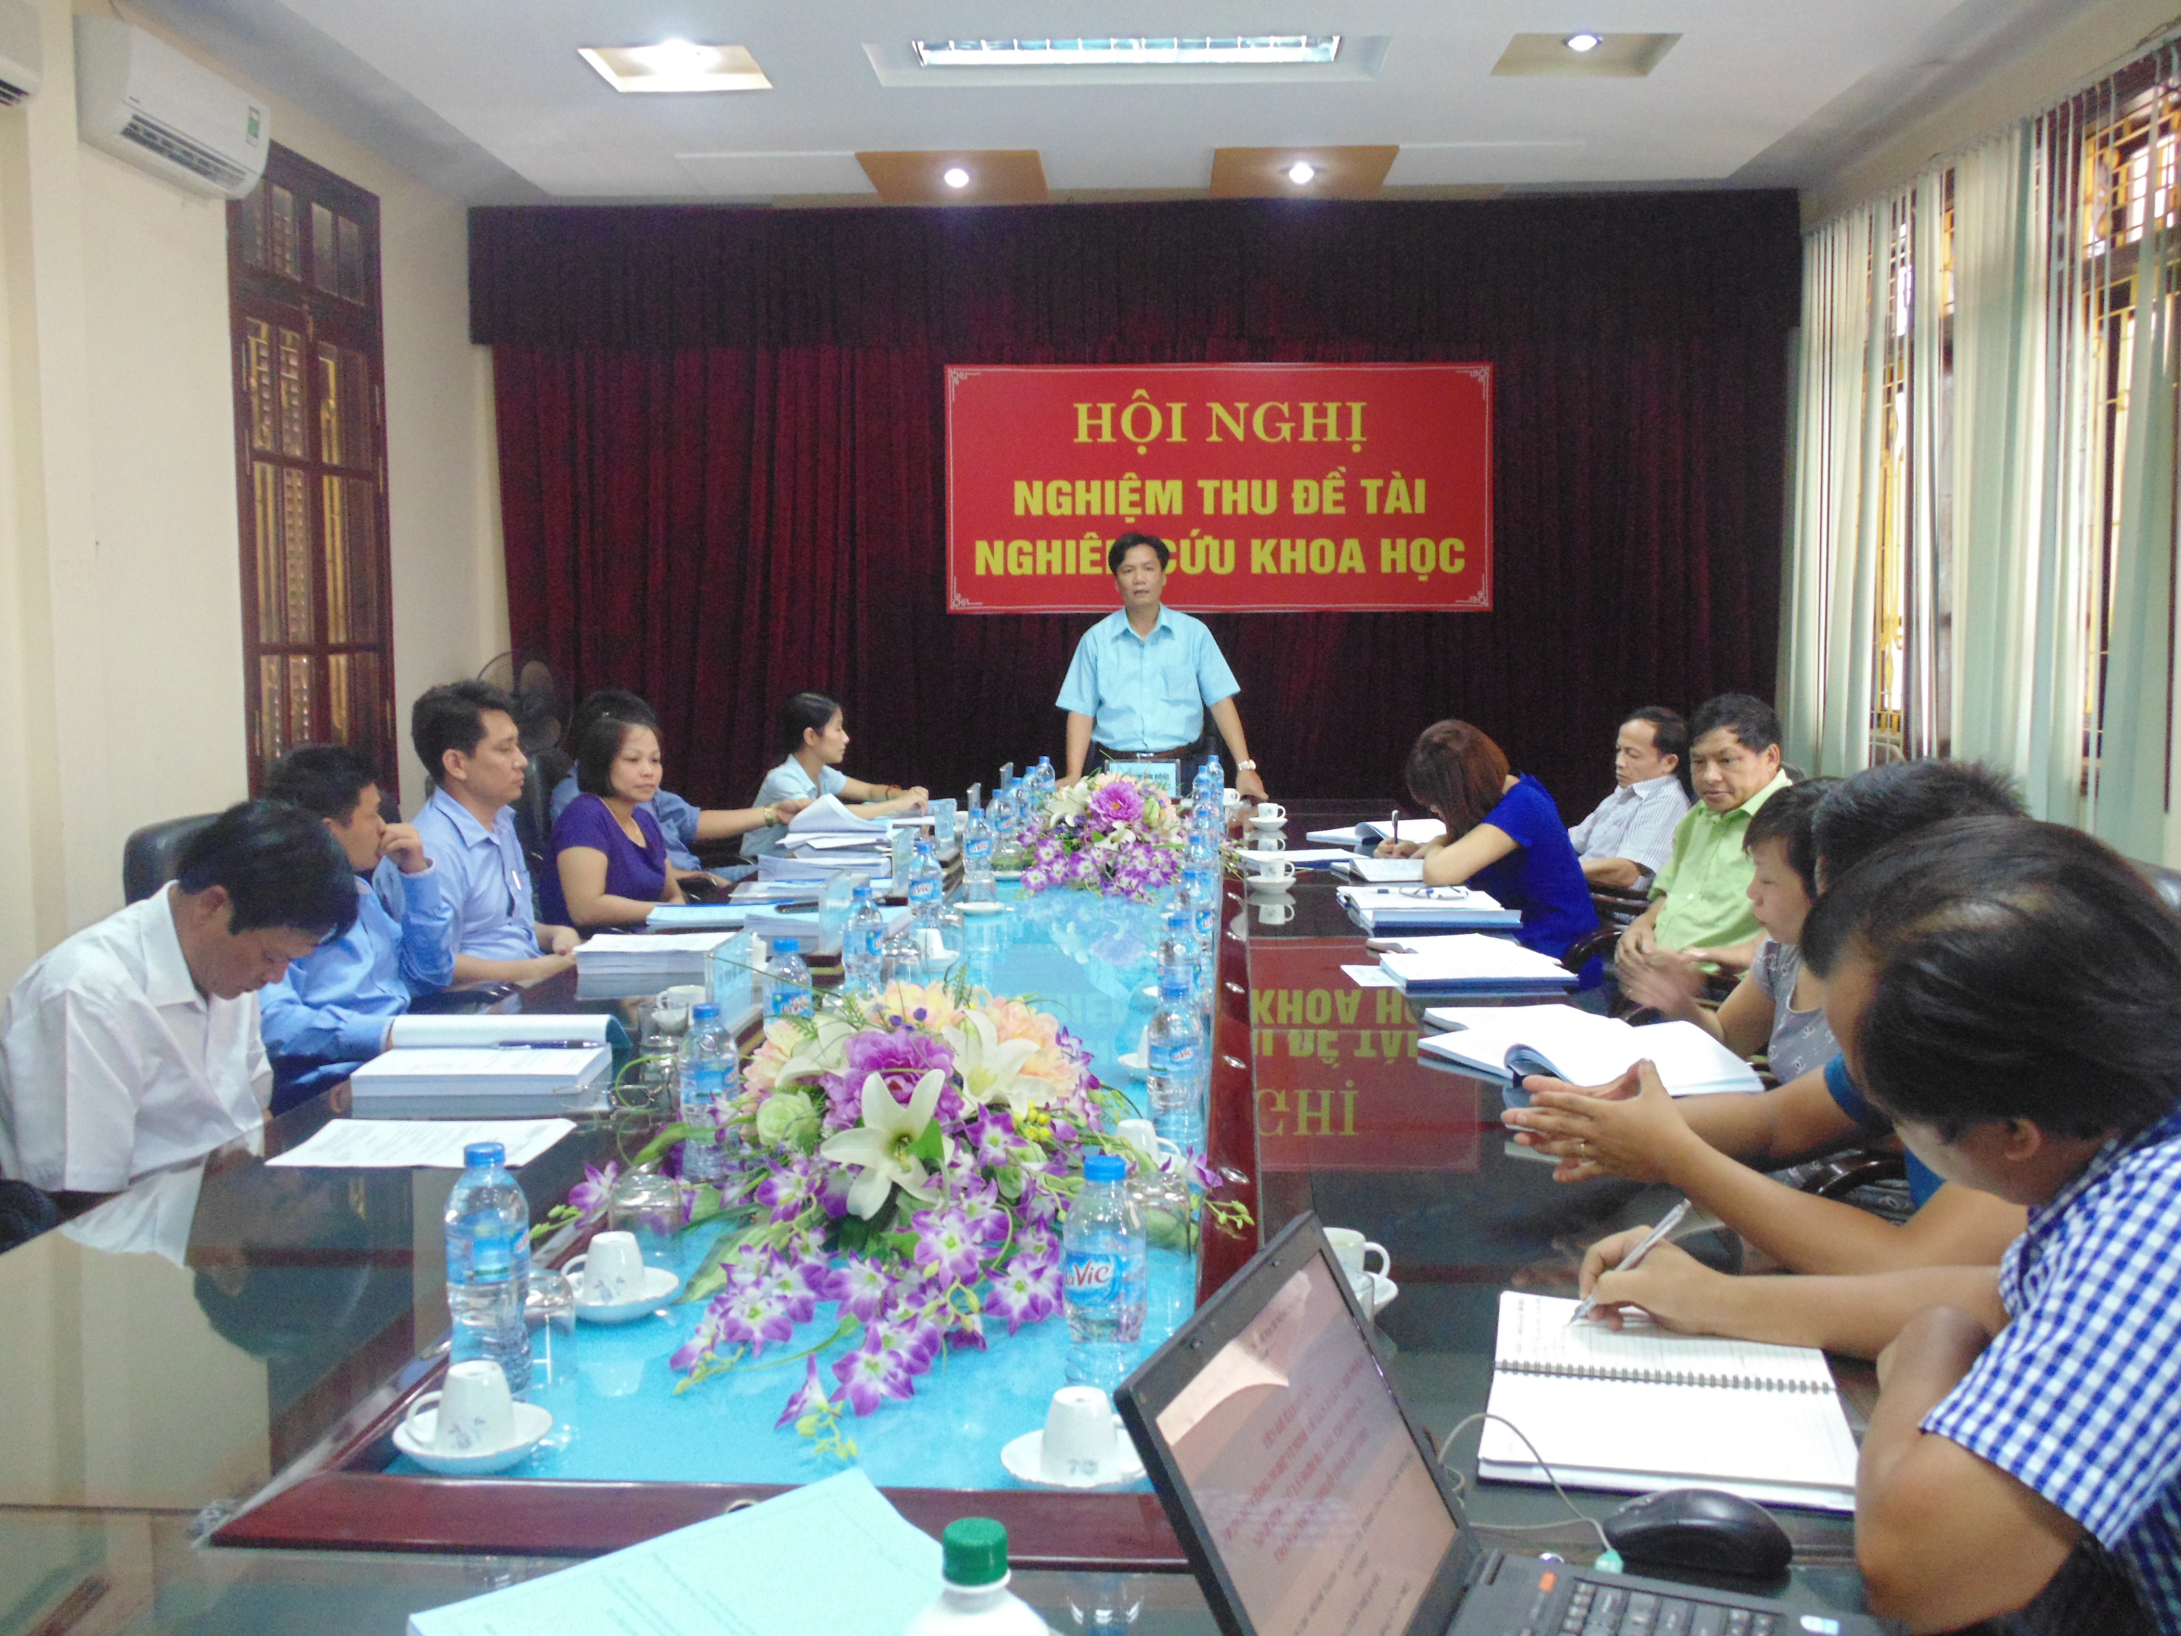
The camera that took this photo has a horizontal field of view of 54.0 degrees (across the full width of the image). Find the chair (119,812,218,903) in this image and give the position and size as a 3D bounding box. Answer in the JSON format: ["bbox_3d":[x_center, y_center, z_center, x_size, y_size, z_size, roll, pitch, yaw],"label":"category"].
[{"bbox_3d":[-1.071,0.519,3.330,0.660,1.060,0.620,0,5,4],"label":"chair"}]

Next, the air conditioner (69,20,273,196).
[{"bbox_3d":[-2.324,-1.799,5.502,0.180,0.290,0.800,0,5,1],"label":"air conditioner"}]

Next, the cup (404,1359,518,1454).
[{"bbox_3d":[-0.465,0.435,1.584,0.078,0.056,0.059,-2,5,-14],"label":"cup"}]

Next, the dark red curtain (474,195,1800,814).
[{"bbox_3d":[0.152,-0.855,8.087,4.920,2.870,0.220,0,5,1],"label":"dark red curtain"}]

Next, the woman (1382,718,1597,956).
[{"bbox_3d":[0.969,0.323,5.047,0.640,1.120,0.470,0,5,4],"label":"woman"}]

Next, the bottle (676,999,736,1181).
[{"bbox_3d":[-0.427,0.303,2.381,0.067,0.197,0.067,0,5,4],"label":"bottle"}]

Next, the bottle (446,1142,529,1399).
[{"bbox_3d":[-0.488,0.363,1.727,0.067,0.198,0.067,0,5,4],"label":"bottle"}]

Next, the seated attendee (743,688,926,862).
[{"bbox_3d":[-0.767,0.187,6.510,0.630,1.130,0.460,1,5,11],"label":"seated attendee"}]

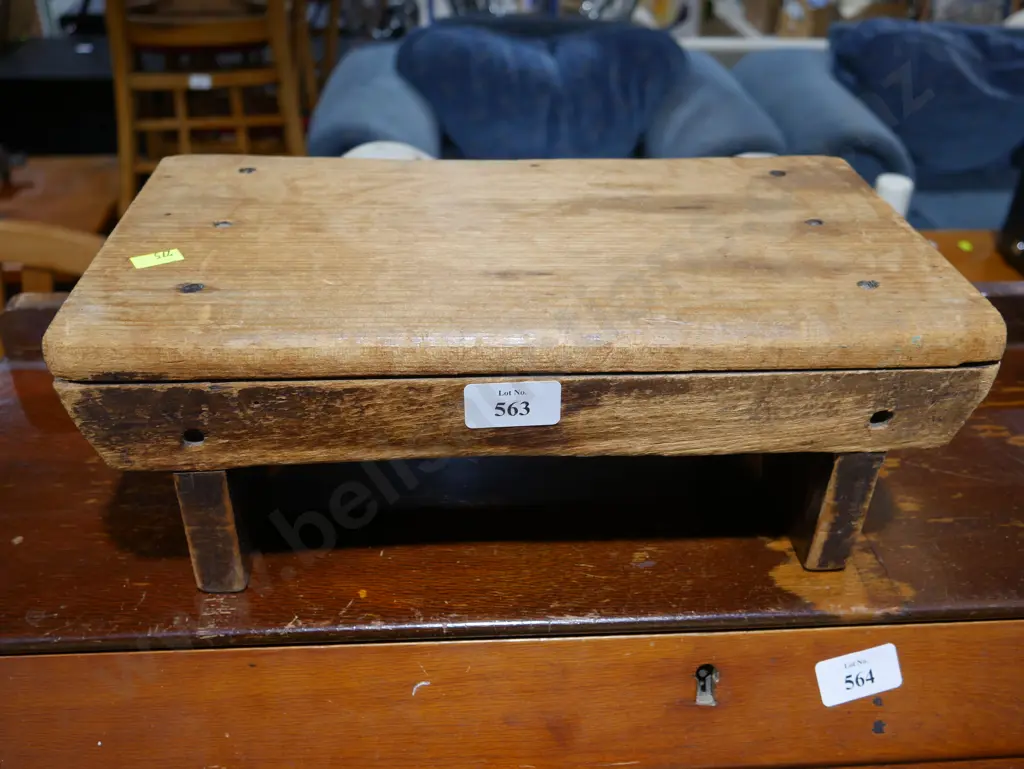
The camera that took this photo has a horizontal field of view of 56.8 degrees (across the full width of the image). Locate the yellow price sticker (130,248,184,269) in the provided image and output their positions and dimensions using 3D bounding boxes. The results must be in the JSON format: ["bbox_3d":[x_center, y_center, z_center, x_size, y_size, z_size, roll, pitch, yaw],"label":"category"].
[{"bbox_3d":[-0.154,-0.054,0.411,0.021,0.001,0.012,-18,39,-28],"label":"yellow price sticker"}]

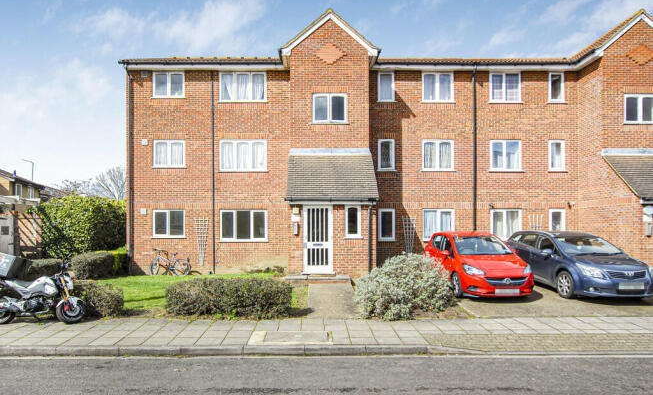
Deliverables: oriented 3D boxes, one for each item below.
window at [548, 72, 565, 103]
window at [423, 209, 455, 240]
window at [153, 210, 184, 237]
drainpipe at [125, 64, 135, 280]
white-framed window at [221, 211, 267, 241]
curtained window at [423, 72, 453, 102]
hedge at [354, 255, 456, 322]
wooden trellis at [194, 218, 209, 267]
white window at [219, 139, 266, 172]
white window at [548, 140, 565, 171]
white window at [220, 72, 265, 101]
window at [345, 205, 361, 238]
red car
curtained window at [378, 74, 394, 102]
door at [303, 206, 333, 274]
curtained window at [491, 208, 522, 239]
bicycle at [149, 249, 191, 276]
[{"bbox_3d":[8.751,-4.162,15.150,0.626,1.157,0.110,0,-1,0],"label":"window"},{"bbox_3d":[4.274,1.052,15.150,1.221,1.195,0.110,0,-1,0],"label":"window"},{"bbox_3d":[-5.965,1.009,15.150,1.236,1.077,0.110,0,-1,0],"label":"window"},{"bbox_3d":[-7.300,-1.004,14.850,0.100,7.680,0.120,0,0,0],"label":"drainpipe"},{"bbox_3d":[-3.048,1.063,14.723,1.747,1.205,0.120,0,0,-1],"label":"white-framed window"},{"bbox_3d":[4.255,-4.168,15.150,1.198,1.145,0.110,0,-1,0],"label":"curtained window"},{"bbox_3d":[1.571,1.700,8.150,1.950,1.170,1.750,0,-1,0],"label":"hedge"},{"bbox_3d":[-4.633,1.665,14.880,0.500,1.800,0.050,0,0,0],"label":"wooden trellis"},{"bbox_3d":[-3.059,-1.520,14.723,1.769,1.198,0.120,0,0,-1],"label":"white window"},{"bbox_3d":[8.754,-1.583,15.150,0.633,1.195,0.110,0,-1,0],"label":"white window"},{"bbox_3d":[-3.064,-4.063,14.723,1.743,1.109,0.120,0,0,-1],"label":"white window"},{"bbox_3d":[0.811,0.742,12.000,0.500,1.020,0.100,0,0,0],"label":"window"},{"bbox_3d":[3.870,1.660,10.750,1.820,1.480,4.020,0,0,-4],"label":"red car"},{"bbox_3d":[2.230,-4.079,14.787,0.618,1.110,0.120,0,0,-1],"label":"curtained window"},{"bbox_3d":[-0.256,1.323,12.450,0.941,2.135,0.100,0,-1,0],"label":"door"},{"bbox_3d":[6.743,1.029,14.950,1.180,1.180,0.100,0,0,0],"label":"curtained window"},{"bbox_3d":[-5.600,2.330,14.300,1.560,1.000,0.550,0,0,3],"label":"bicycle"}]

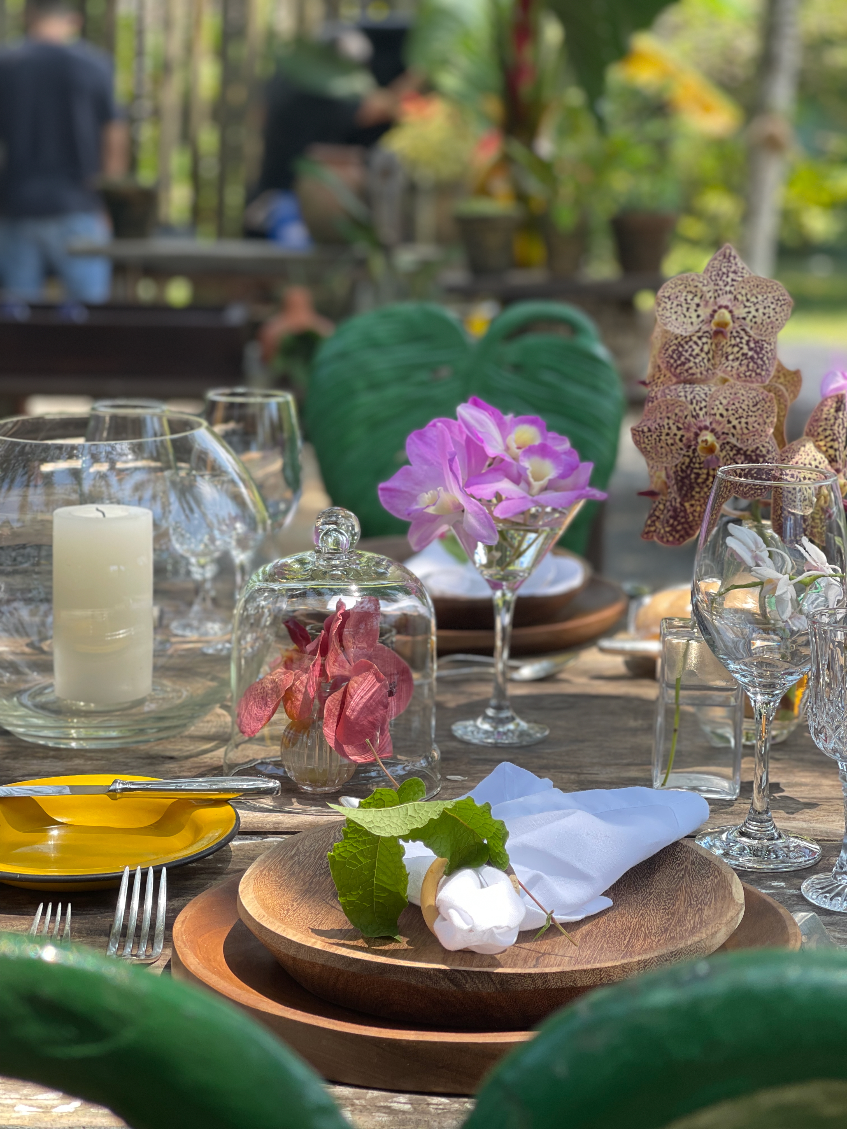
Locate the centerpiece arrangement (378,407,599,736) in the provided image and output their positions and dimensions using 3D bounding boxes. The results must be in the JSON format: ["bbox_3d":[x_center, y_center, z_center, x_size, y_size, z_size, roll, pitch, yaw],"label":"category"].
[{"bbox_3d":[0.048,0.003,1.461,0.157,0.241,0.135,0,11,0],"label":"centerpiece arrangement"}]

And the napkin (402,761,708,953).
[{"bbox_3d":[0.052,0.144,1.065,0.128,0.056,0.172,9,14,36],"label":"napkin"}]

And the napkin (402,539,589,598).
[{"bbox_3d":[0.059,0.003,1.789,0.158,0.060,0.140,0,11,0],"label":"napkin"}]

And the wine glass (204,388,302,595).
[{"bbox_3d":[-0.145,-0.040,1.755,0.083,0.212,0.083,0,11,0],"label":"wine glass"}]

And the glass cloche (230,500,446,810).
[{"bbox_3d":[-0.060,0.053,1.363,0.141,0.180,0.141,0,11,0],"label":"glass cloche"}]

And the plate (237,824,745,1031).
[{"bbox_3d":[0.034,0.173,1.046,0.244,0.042,0.244,0,11,0],"label":"plate"}]

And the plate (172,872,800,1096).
[{"bbox_3d":[0.034,0.191,1.054,0.302,0.029,0.302,0,11,0],"label":"plate"}]

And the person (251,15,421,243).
[{"bbox_3d":[-0.345,-1.252,8.111,0.680,1.640,0.500,-2,11,-14],"label":"person"}]

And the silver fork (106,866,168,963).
[{"bbox_3d":[-0.149,0.194,1.032,0.026,0.026,0.195,0,11,0],"label":"silver fork"}]

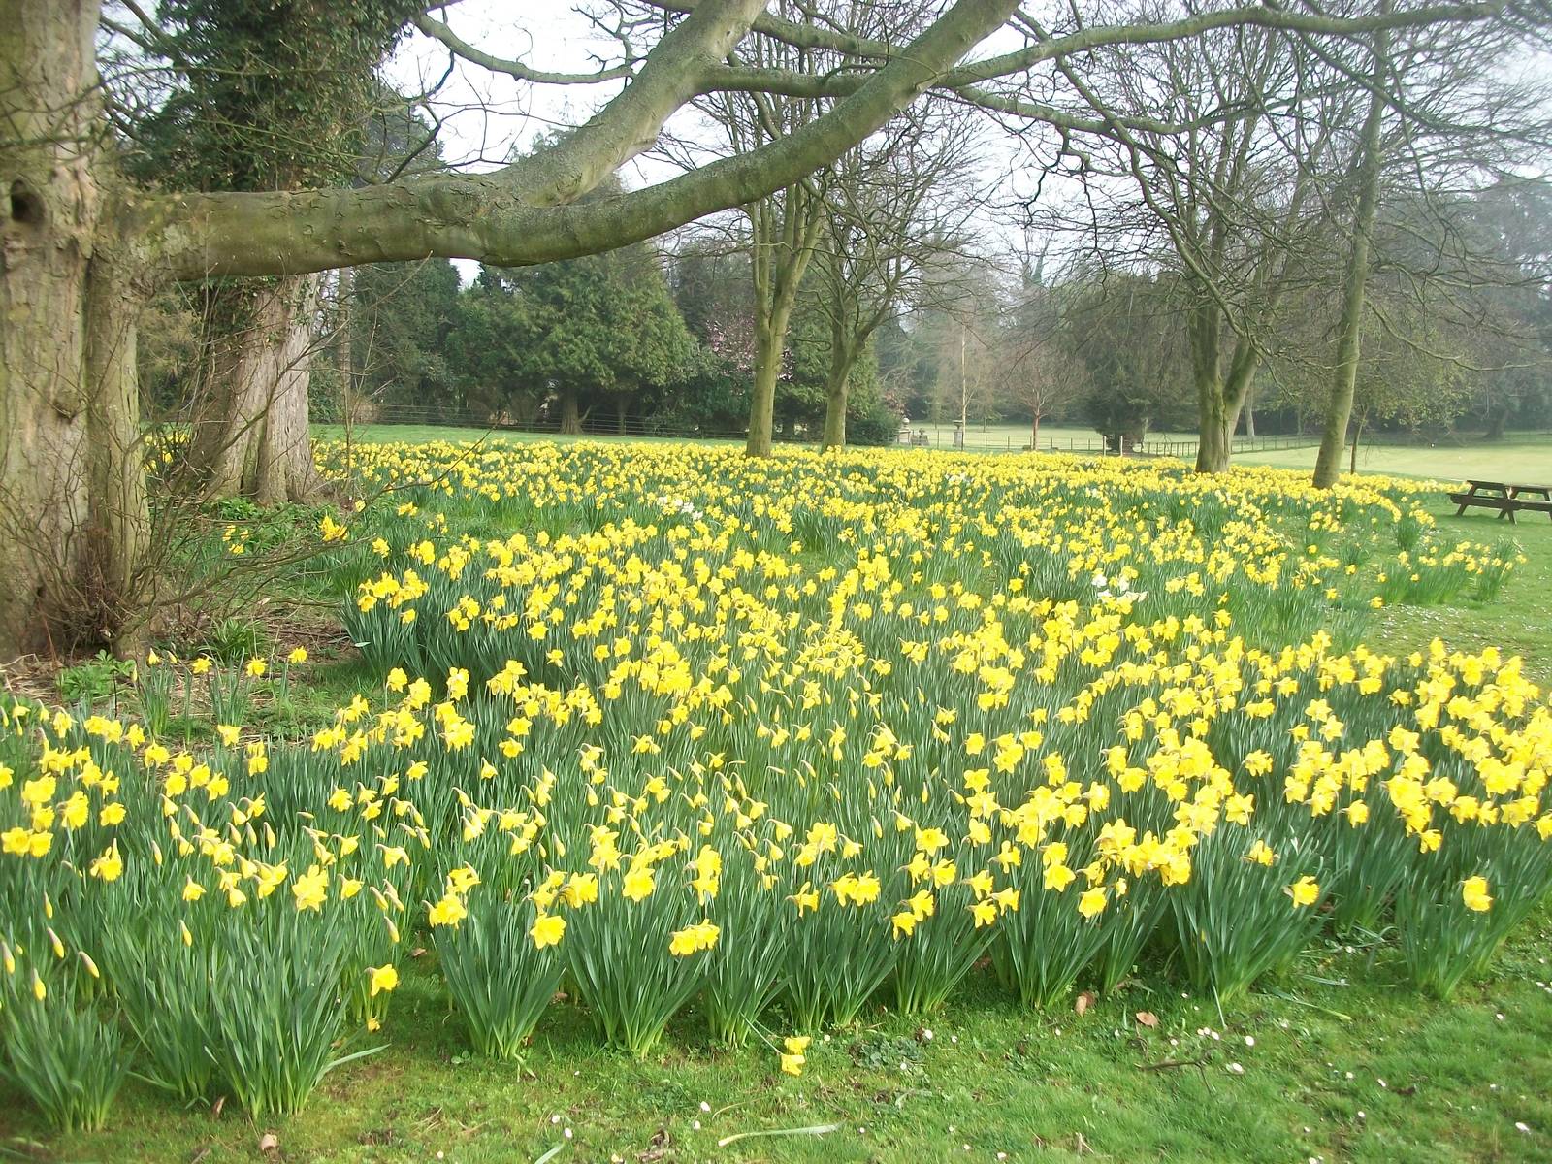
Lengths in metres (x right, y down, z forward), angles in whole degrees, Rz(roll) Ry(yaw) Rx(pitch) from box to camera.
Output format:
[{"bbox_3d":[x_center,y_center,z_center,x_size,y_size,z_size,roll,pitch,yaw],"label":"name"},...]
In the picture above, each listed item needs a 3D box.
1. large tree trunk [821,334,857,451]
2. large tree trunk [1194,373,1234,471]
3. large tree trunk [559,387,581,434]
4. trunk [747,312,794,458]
[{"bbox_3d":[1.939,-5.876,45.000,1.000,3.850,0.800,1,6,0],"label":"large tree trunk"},{"bbox_3d":[11.593,-4.143,38.000,1.000,2.750,0.880,1,6,0],"label":"large tree trunk"},{"bbox_3d":[-10.200,-8.490,71.000,1.100,2.350,1.000,1,6,0],"label":"large tree trunk"},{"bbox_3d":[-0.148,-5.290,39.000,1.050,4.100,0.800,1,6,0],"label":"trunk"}]

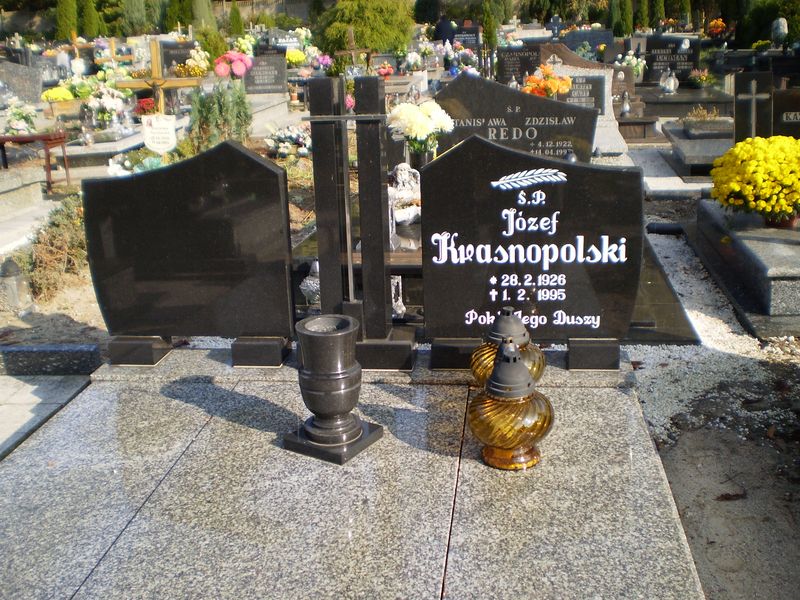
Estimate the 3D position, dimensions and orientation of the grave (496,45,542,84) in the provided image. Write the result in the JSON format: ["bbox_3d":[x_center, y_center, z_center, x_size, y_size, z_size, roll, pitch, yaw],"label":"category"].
[{"bbox_3d":[1.653,-3.085,11.288,0.692,0.720,0.120,1,18,7],"label":"grave"}]

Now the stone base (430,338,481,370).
[{"bbox_3d":[0.196,0.155,2.808,0.166,0.100,0.150,1,18,7],"label":"stone base"}]

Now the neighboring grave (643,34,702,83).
[{"bbox_3d":[3.996,-3.519,12.200,0.770,0.680,0.140,1,18,8],"label":"neighboring grave"}]

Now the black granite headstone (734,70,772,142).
[{"bbox_3d":[2.100,-1.004,5.065,0.209,0.768,0.100,1,18,7],"label":"black granite headstone"}]

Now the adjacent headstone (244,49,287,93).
[{"bbox_3d":[-1.884,-3.227,11.700,0.570,0.620,0.120,1,18,8],"label":"adjacent headstone"}]

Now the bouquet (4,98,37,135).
[{"bbox_3d":[-3.740,-1.799,8.200,0.310,0.350,0.280,1,18,8],"label":"bouquet"}]

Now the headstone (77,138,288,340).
[{"bbox_3d":[-0.678,-0.194,2.718,0.650,0.650,0.080,1,18,8],"label":"headstone"}]

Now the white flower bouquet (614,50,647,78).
[{"bbox_3d":[3.131,-3.185,11.302,0.390,0.380,0.320,1,18,7],"label":"white flower bouquet"}]

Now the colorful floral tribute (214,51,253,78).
[{"bbox_3d":[-1.792,-2.534,8.953,0.370,0.300,0.320,1,18,7],"label":"colorful floral tribute"}]

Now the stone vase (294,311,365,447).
[{"bbox_3d":[-0.181,0.212,2.185,0.170,0.315,0.170,1,18,8],"label":"stone vase"}]

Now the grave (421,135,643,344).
[{"bbox_3d":[0.415,-0.199,2.661,0.682,0.655,0.070,1,18,7],"label":"grave"}]

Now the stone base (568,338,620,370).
[{"bbox_3d":[0.639,0.161,2.751,0.158,0.100,0.150,1,18,7],"label":"stone base"}]

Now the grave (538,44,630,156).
[{"bbox_3d":[1.831,-1.990,8.300,0.880,1.020,0.220,1,18,8],"label":"grave"}]

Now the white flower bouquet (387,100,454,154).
[{"bbox_3d":[0.107,-0.904,4.359,0.340,0.270,0.300,1,18,7],"label":"white flower bouquet"}]

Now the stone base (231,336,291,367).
[{"bbox_3d":[-0.463,0.158,2.819,0.158,0.089,0.143,1,18,8],"label":"stone base"}]

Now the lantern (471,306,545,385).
[{"bbox_3d":[0.321,0.169,2.462,0.222,0.322,0.222,1,18,7],"label":"lantern"}]

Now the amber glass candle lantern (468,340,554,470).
[{"bbox_3d":[0.284,0.249,2.097,0.214,0.320,0.214,1,18,8],"label":"amber glass candle lantern"}]

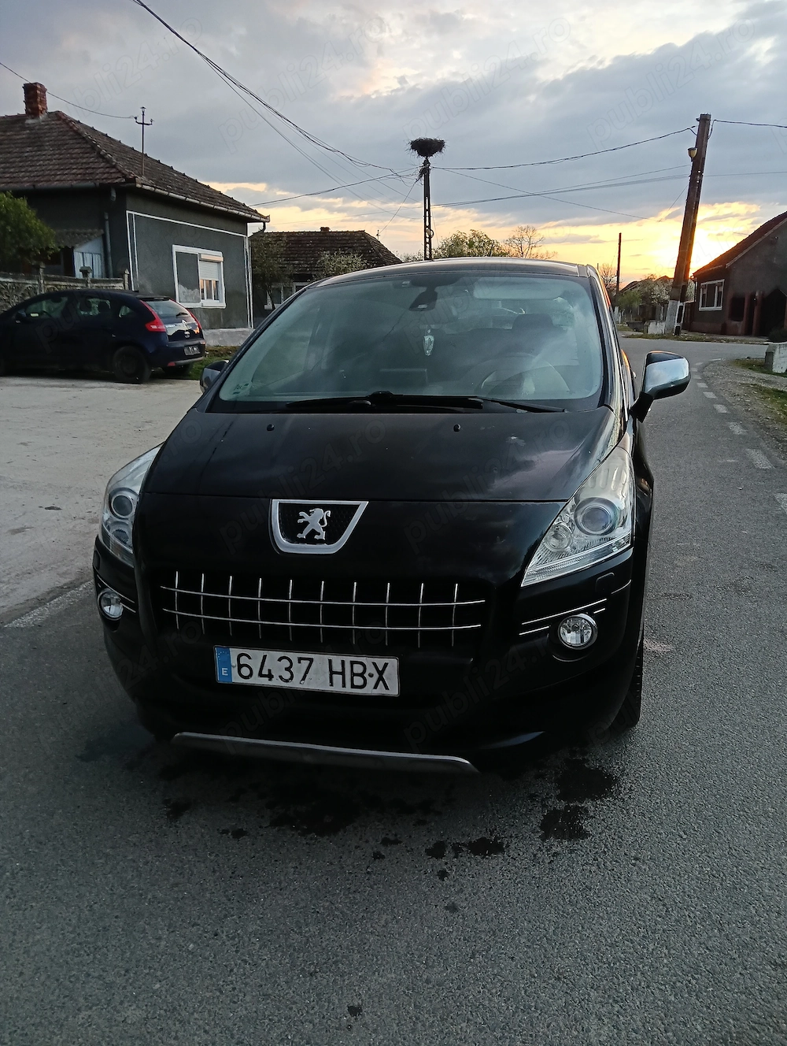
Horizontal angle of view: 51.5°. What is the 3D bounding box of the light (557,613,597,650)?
[{"bbox_3d":[0.497,0.285,2.194,0.105,0.105,0.080,2,14,15],"label":"light"}]

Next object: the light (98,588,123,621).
[{"bbox_3d":[-0.870,0.247,2.535,0.096,0.096,0.060,2,15,15],"label":"light"}]

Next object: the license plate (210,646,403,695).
[{"bbox_3d":[-0.235,0.394,2.194,0.520,0.110,0.020,2,14,15],"label":"license plate"}]

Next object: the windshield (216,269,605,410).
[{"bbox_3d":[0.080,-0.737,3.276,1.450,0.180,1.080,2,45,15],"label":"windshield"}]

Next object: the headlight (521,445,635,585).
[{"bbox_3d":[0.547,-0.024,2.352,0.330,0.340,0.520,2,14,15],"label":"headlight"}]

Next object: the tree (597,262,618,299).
[{"bbox_3d":[15.750,-17.013,60.000,2.000,4.200,2.000,2,15,15],"label":"tree"}]

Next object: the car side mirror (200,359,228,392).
[{"bbox_3d":[-0.775,-0.622,3.735,0.220,0.250,0.160,2,15,15],"label":"car side mirror"}]

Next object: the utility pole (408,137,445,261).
[{"bbox_3d":[1.561,-13.099,37.977,1.600,8.900,1.600,-2,14,0],"label":"utility pole"}]

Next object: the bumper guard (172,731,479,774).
[{"bbox_3d":[-0.204,0.636,2.339,0.910,0.085,0.120,2,14,15],"label":"bumper guard"}]

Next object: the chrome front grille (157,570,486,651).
[{"bbox_3d":[-0.222,0.234,2.224,0.930,0.190,0.110,2,14,15],"label":"chrome front grille"}]

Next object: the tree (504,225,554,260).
[{"bbox_3d":[8.244,-14.851,49.950,3.200,6.300,3.100,-2,14,0],"label":"tree"}]

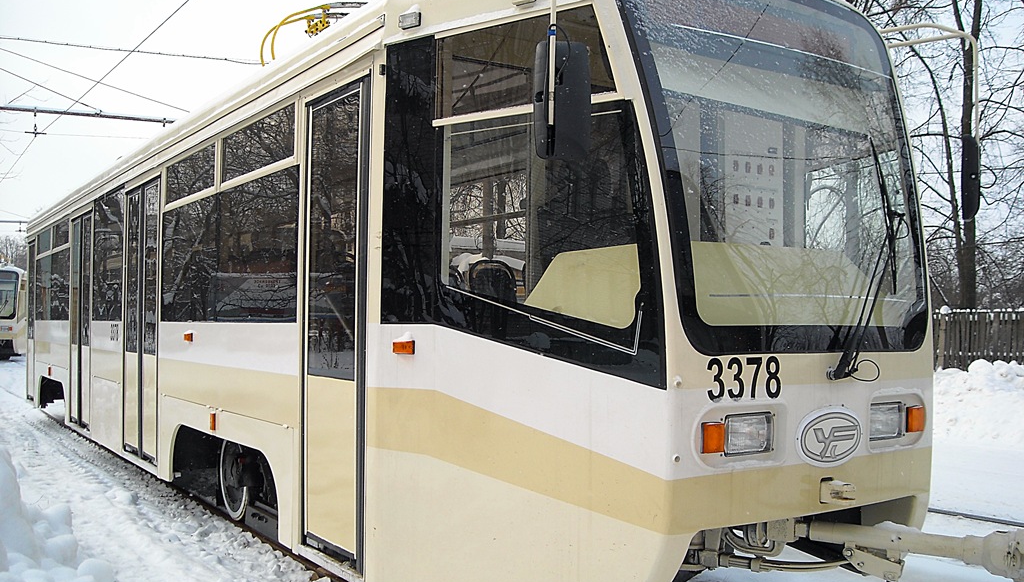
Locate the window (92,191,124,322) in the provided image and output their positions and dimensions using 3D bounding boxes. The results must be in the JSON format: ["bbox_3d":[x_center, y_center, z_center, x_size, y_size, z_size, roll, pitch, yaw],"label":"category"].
[{"bbox_3d":[-4.038,-0.331,10.401,0.040,1.262,1.547,1,-2,-32],"label":"window"}]

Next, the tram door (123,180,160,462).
[{"bbox_3d":[-3.219,0.256,9.044,0.060,2.356,1.391,1,-2,-32],"label":"tram door"}]

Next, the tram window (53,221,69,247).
[{"bbox_3d":[-5.701,-0.707,13.127,0.040,0.305,1.361,1,-2,-32],"label":"tram window"}]

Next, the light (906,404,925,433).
[{"bbox_3d":[1.724,0.549,4.424,0.085,0.115,0.040,1,-2,-32],"label":"light"}]

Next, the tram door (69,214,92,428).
[{"bbox_3d":[-4.848,0.326,11.698,0.060,2.356,1.392,1,-2,-32],"label":"tram door"}]

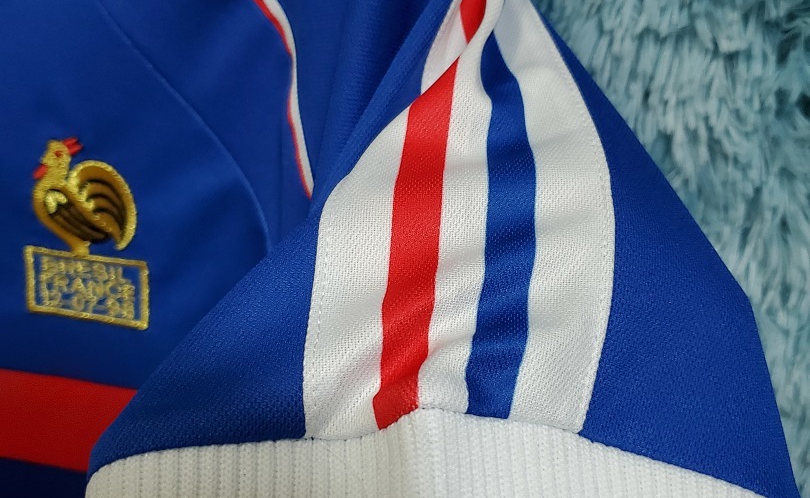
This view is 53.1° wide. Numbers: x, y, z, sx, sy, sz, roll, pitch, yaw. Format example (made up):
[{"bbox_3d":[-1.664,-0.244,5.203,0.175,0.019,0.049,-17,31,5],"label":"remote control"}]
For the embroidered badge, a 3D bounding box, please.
[{"bbox_3d":[-0.148,-0.007,0.378,0.063,0.089,0.004,9,16,6],"label":"embroidered badge"}]

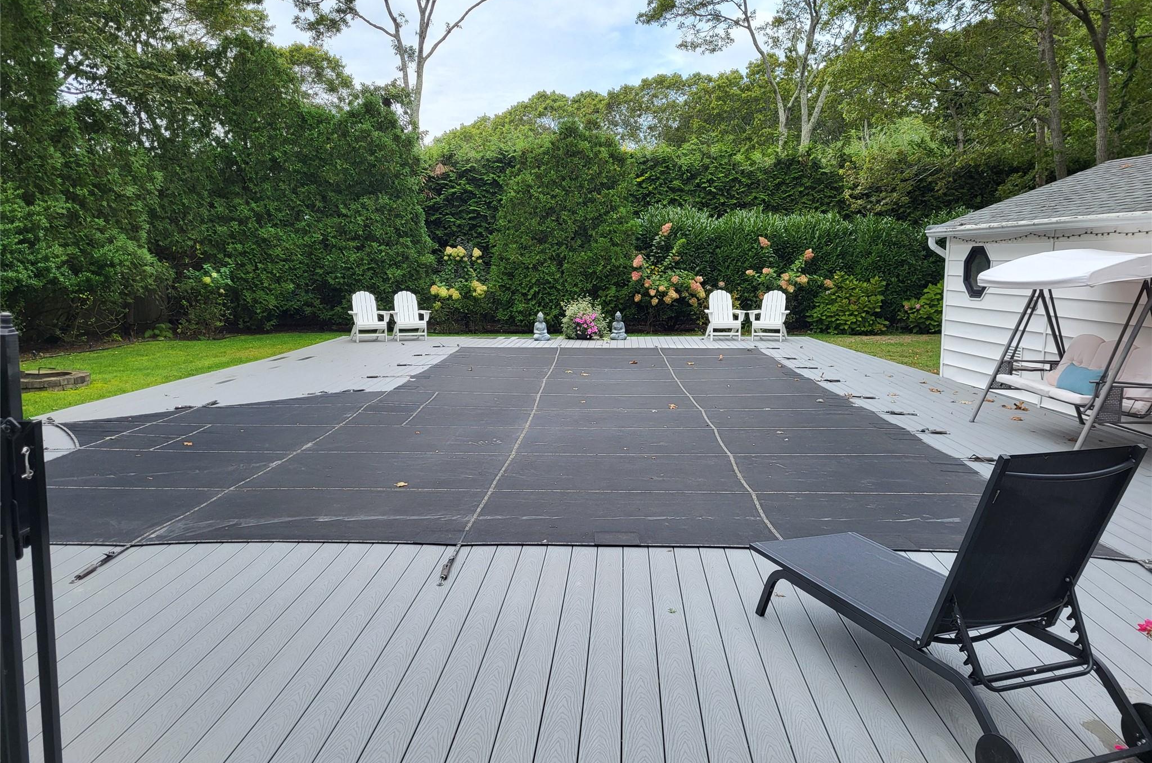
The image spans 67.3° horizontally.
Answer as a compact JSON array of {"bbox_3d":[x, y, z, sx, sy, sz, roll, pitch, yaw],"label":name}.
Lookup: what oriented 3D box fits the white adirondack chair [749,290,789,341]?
[{"bbox_3d":[3.928,-1.320,17.394,0.800,0.990,0.890,3,8,22],"label":"white adirondack chair"}]

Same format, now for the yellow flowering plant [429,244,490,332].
[{"bbox_3d":[-2.804,-2.219,20.867,1.380,2.050,1.300,0,8,0],"label":"yellow flowering plant"}]

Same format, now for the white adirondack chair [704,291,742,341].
[{"bbox_3d":[2.999,-1.356,17.667,0.800,0.990,0.890,-1,8,-7],"label":"white adirondack chair"}]

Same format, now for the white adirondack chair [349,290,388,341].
[{"bbox_3d":[-4.197,-1.312,17.421,0.800,0.990,0.890,-4,9,-24],"label":"white adirondack chair"}]

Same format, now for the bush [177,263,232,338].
[{"bbox_3d":[-8.228,-1.837,19.407,1.150,1.650,1.100,0,8,0],"label":"bush"}]

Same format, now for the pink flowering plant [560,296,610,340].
[{"bbox_3d":[0.193,-1.334,17.867,1.000,0.900,0.900,0,8,0],"label":"pink flowering plant"}]

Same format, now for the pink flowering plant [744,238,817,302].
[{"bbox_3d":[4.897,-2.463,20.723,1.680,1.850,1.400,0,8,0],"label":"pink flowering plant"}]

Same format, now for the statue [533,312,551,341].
[{"bbox_3d":[-0.692,-1.132,17.581,0.340,0.580,0.260,-3,8,-18],"label":"statue"}]

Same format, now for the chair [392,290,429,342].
[{"bbox_3d":[-3.408,-1.342,17.635,0.800,0.990,0.890,-3,8,-20],"label":"chair"}]

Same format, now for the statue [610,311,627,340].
[{"bbox_3d":[0.862,-1.153,17.716,0.340,0.580,0.260,0,8,-3],"label":"statue"}]

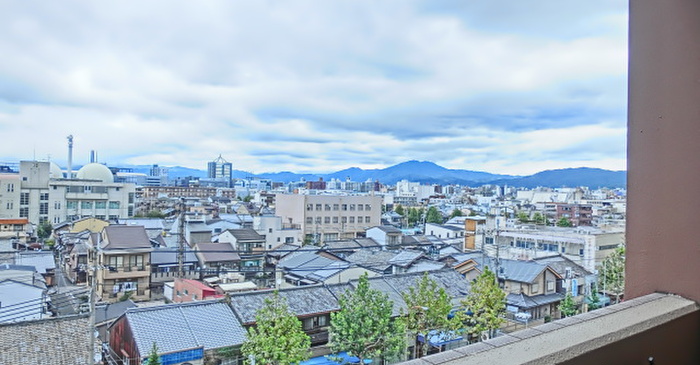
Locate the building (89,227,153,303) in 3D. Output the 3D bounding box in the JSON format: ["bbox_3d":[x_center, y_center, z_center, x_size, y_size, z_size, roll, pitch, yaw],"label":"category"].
[{"bbox_3d":[-32.917,13.217,69.892,6.300,13.000,11.000,1,0,-34],"label":"building"}]

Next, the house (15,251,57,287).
[{"bbox_3d":[-59.495,16.439,91.451,6.300,6.000,10.000,1,0,-34],"label":"house"}]

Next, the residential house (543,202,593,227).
[{"bbox_3d":[91.160,15.486,203.071,12.000,12.500,18.000,2,-1,-37],"label":"residential house"}]

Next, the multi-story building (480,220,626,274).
[{"bbox_3d":[43.343,15.002,106.225,14.500,11.300,26.000,1,0,-37],"label":"multi-story building"}]

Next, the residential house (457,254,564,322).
[{"bbox_3d":[22.571,14.473,67.543,8.200,7.500,11.500,2,-1,-37],"label":"residential house"}]

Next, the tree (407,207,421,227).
[{"bbox_3d":[27.351,15.255,208.053,6.000,9.400,6.000,2,-1,0],"label":"tree"}]

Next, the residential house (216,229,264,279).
[{"bbox_3d":[-20.256,12.989,89.548,5.800,8.500,8.800,2,-1,-37],"label":"residential house"}]

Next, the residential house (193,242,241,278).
[{"bbox_3d":[-21.078,13.474,77.041,5.800,7.200,6.000,2,-1,-37],"label":"residential house"}]

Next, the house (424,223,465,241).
[{"bbox_3d":[27.319,16.361,137.978,6.500,8.300,10.500,1,0,-34],"label":"house"}]

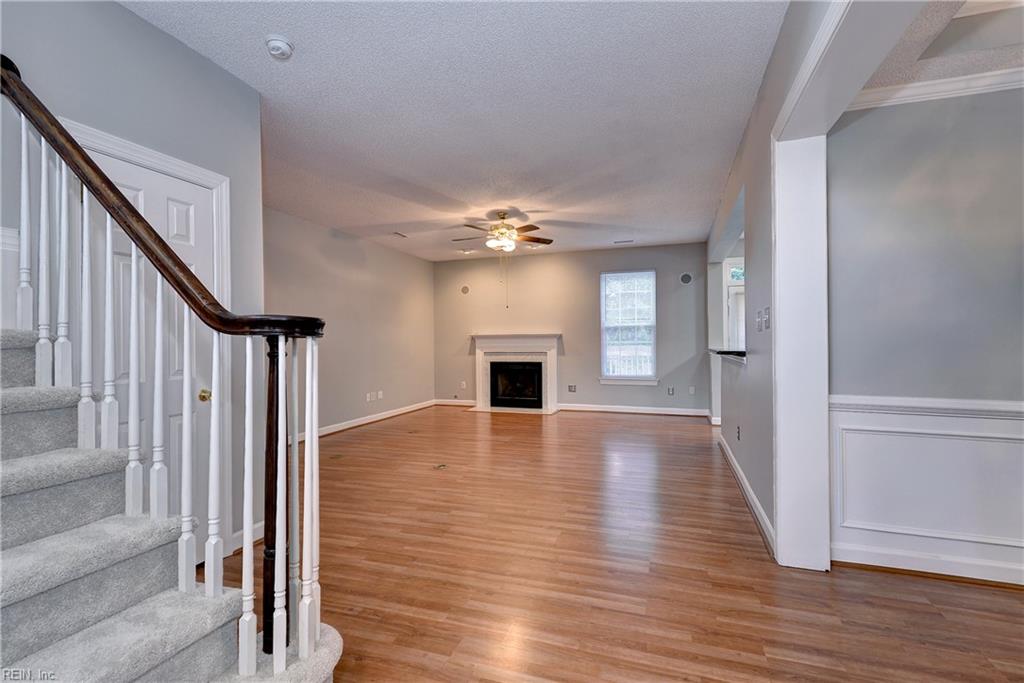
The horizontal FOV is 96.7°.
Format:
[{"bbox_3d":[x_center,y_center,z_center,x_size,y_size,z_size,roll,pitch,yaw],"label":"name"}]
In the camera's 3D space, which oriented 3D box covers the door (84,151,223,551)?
[{"bbox_3d":[-1.768,0.211,2.250,0.045,2.033,0.608,0,0,19],"label":"door"}]

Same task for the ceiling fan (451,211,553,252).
[{"bbox_3d":[-0.096,-1.276,5.412,1.286,0.478,1.266,0,0,19],"label":"ceiling fan"}]

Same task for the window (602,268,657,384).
[{"bbox_3d":[1.911,-0.249,7.471,0.887,1.784,0.100,0,0,19],"label":"window"}]

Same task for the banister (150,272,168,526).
[{"bbox_3d":[-1.164,0.178,1.505,0.034,0.813,0.034,0,0,19],"label":"banister"}]

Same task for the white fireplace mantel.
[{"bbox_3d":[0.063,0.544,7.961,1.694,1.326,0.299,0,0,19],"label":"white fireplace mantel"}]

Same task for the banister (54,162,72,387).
[{"bbox_3d":[-1.639,-0.245,1.669,0.034,0.827,0.034,0,0,19],"label":"banister"}]

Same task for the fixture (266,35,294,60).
[{"bbox_3d":[-1.179,-1.483,2.311,0.132,0.048,0.132,0,0,19],"label":"fixture"}]

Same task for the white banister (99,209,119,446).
[{"bbox_3d":[-1.405,-0.036,1.588,0.034,0.821,0.034,0,0,19],"label":"white banister"}]

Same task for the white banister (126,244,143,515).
[{"bbox_3d":[-1.284,0.128,1.546,0.034,0.925,0.034,0,0,19],"label":"white banister"}]

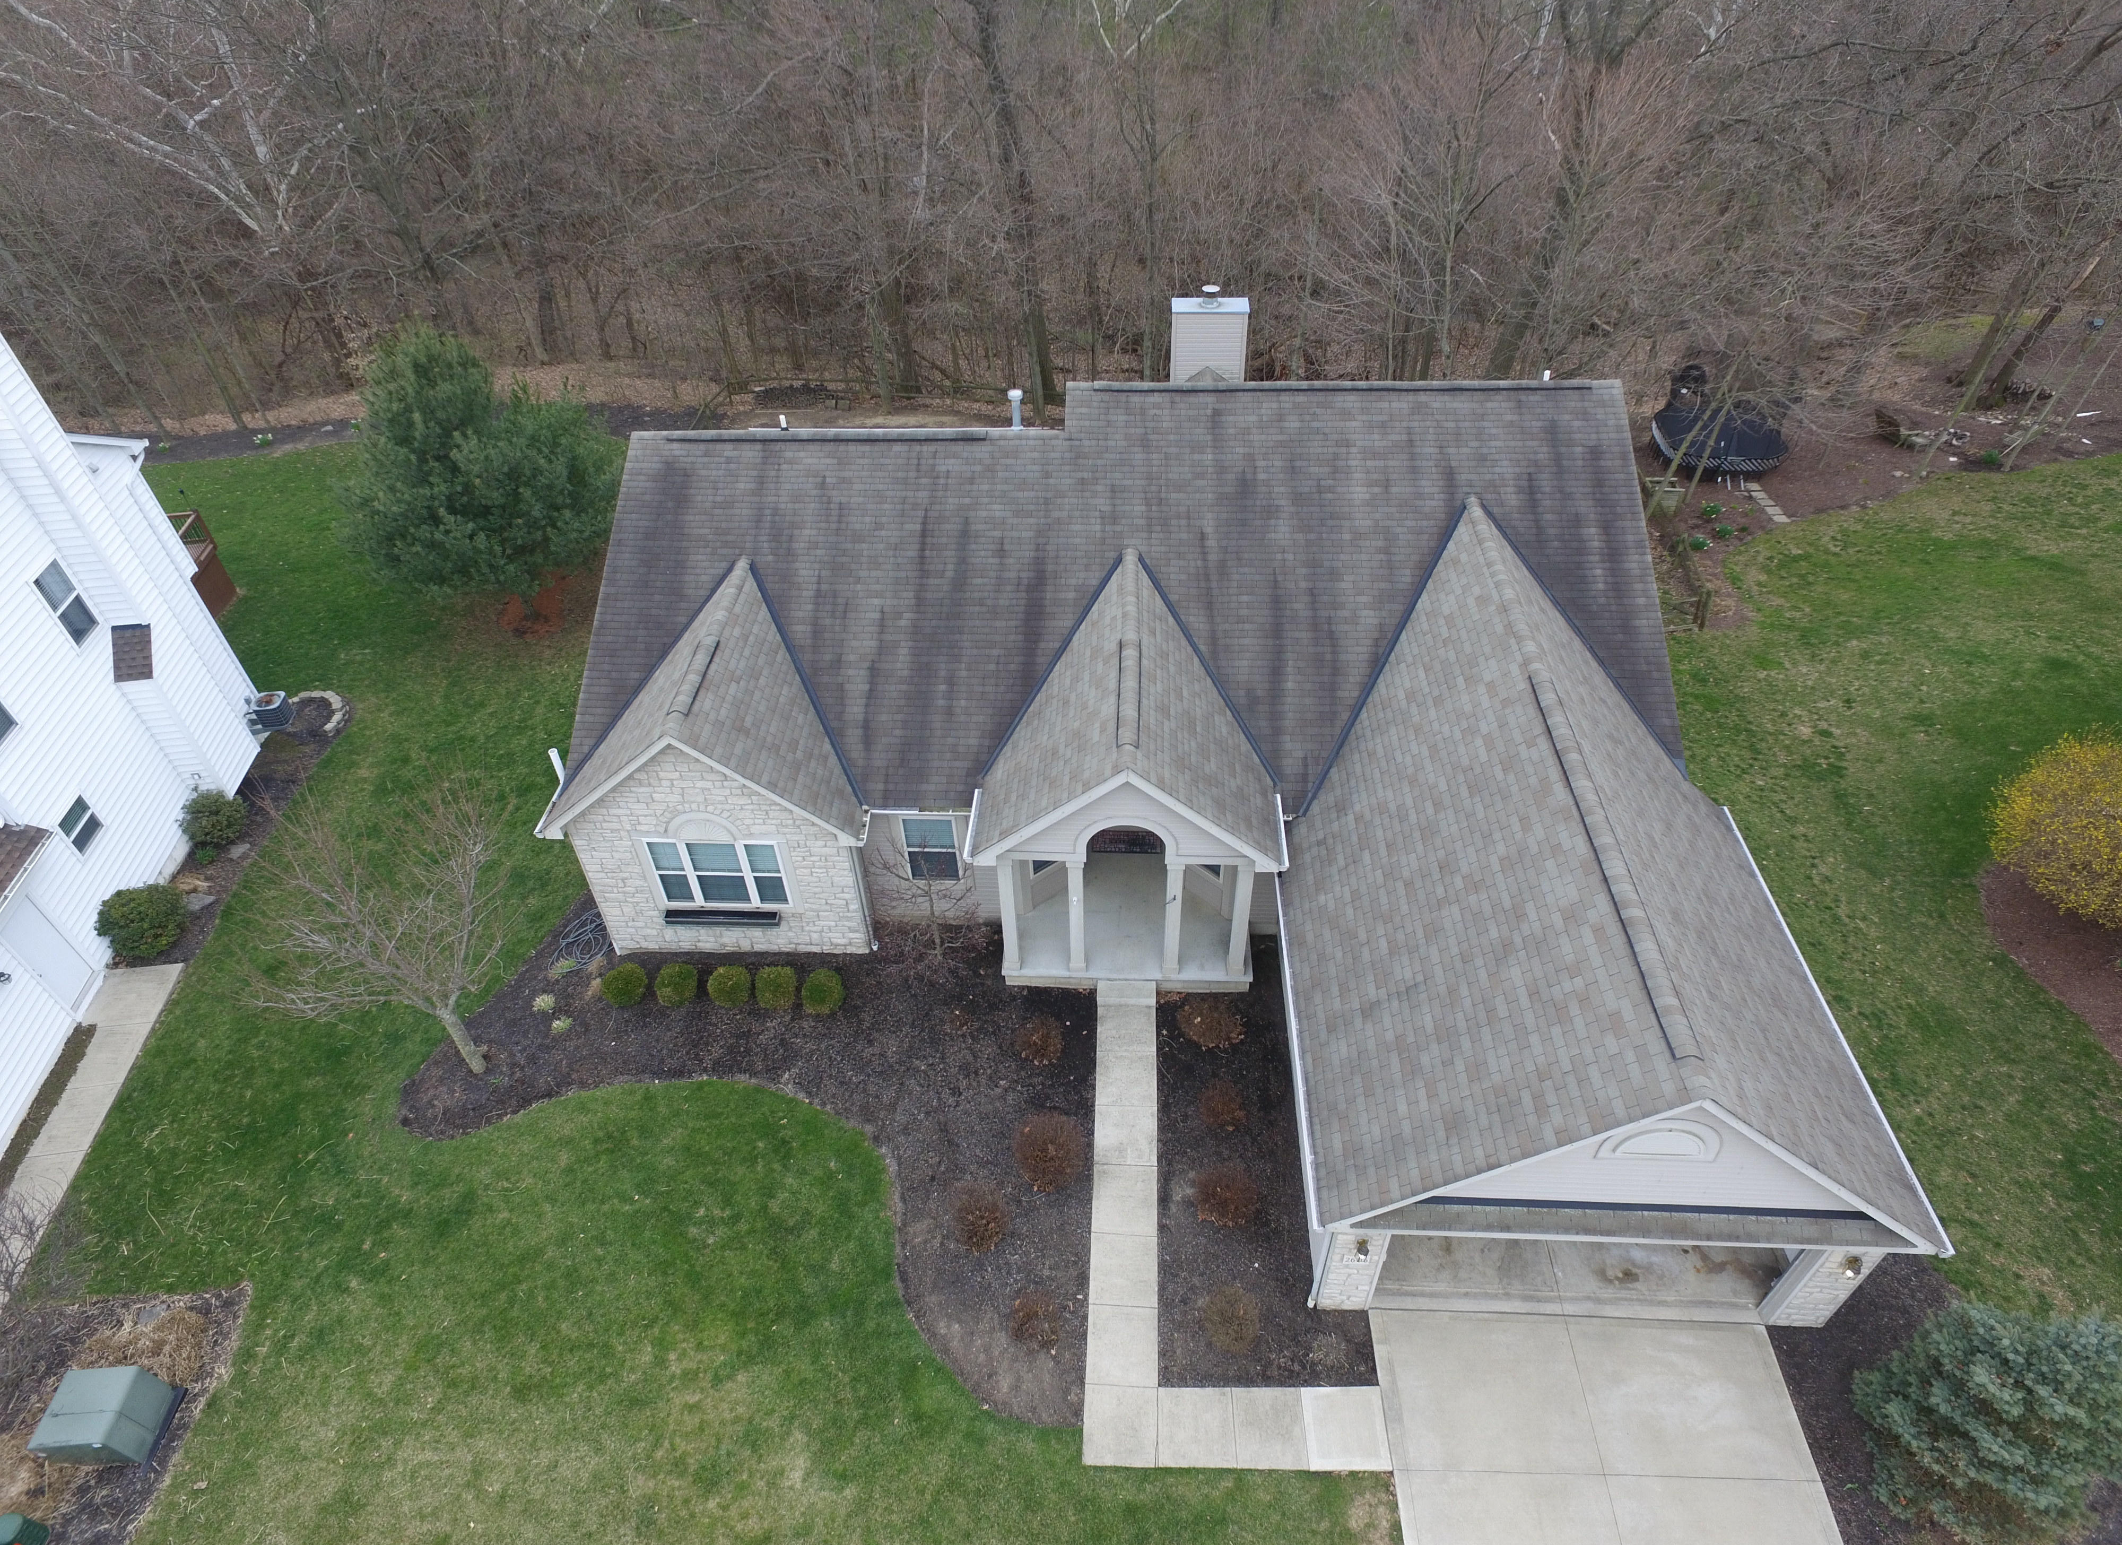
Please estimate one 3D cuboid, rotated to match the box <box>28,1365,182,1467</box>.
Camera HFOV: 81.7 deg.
[{"bbox_3d":[-11.727,7.935,15.034,0.950,0.780,0.950,-4,42,-2],"label":"box"}]

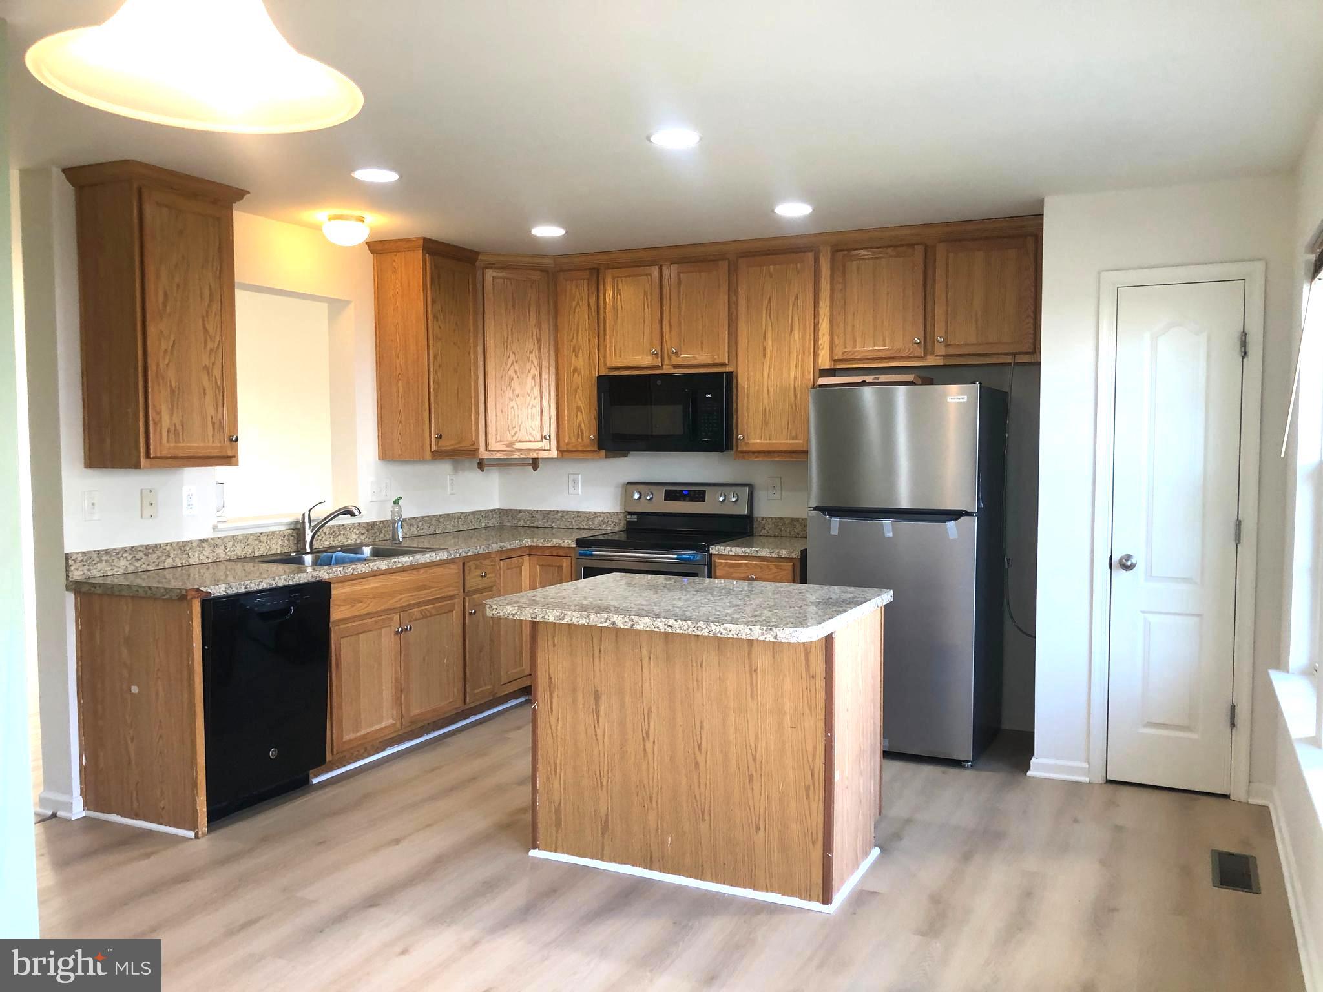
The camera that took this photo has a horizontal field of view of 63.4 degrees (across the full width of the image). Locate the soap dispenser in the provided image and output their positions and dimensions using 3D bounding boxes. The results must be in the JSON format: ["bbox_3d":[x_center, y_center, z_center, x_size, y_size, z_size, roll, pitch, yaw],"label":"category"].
[{"bbox_3d":[-1.355,0.124,5.490,0.055,0.237,0.070,1,3,24],"label":"soap dispenser"}]

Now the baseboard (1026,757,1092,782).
[{"bbox_3d":[1.690,1.167,4.558,0.246,0.081,0.025,1,3,26],"label":"baseboard"}]

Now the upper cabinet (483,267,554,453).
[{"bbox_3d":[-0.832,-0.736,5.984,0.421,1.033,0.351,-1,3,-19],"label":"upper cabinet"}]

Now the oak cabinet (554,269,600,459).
[{"bbox_3d":[-0.380,-0.737,5.974,0.296,1.033,0.334,1,3,26],"label":"oak cabinet"}]

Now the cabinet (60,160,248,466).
[{"bbox_3d":[-1.927,-0.662,4.151,0.361,1.098,0.545,1,3,26],"label":"cabinet"}]

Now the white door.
[{"bbox_3d":[2.079,0.176,4.346,0.454,2.051,0.040,1,3,26],"label":"white door"}]

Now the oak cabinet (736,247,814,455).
[{"bbox_3d":[0.656,-0.721,5.607,0.451,1.061,0.338,1,3,26],"label":"oak cabinet"}]

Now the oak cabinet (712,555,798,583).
[{"bbox_3d":[0.588,0.698,5.406,0.456,0.843,0.622,1,3,26],"label":"oak cabinet"}]

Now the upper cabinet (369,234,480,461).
[{"bbox_3d":[-1.238,-0.755,5.725,0.365,1.119,0.499,1,3,26],"label":"upper cabinet"}]

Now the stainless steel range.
[{"bbox_3d":[0.022,0.543,5.631,0.757,1.191,0.682,1,3,26],"label":"stainless steel range"}]

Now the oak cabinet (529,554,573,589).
[{"bbox_3d":[-0.439,0.673,5.909,0.301,0.843,0.622,1,3,26],"label":"oak cabinet"}]

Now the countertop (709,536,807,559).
[{"bbox_3d":[0.591,0.260,5.521,0.463,0.043,0.635,1,3,26],"label":"countertop"}]

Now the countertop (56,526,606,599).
[{"bbox_3d":[-1.192,0.278,5.055,0.927,0.044,2.796,1,3,26],"label":"countertop"}]

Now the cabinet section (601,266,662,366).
[{"bbox_3d":[-0.084,-0.960,5.869,0.359,0.540,0.320,1,3,26],"label":"cabinet section"}]

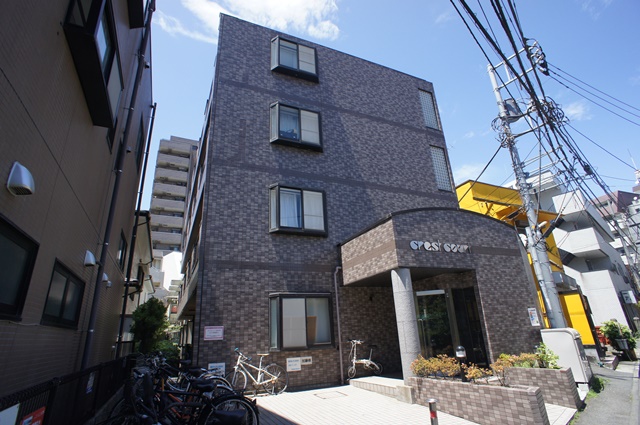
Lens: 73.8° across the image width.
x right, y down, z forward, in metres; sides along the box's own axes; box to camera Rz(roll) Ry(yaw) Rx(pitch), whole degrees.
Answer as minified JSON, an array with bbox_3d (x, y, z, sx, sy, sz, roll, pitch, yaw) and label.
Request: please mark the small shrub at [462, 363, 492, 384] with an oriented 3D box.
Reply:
[{"bbox_3d":[2.772,2.834,7.500,0.440,0.360,0.400,7,-24,-23],"label":"small shrub"}]

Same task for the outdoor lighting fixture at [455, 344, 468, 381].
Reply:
[{"bbox_3d":[2.557,2.747,7.700,0.160,0.650,0.160,7,-24,-23],"label":"outdoor lighting fixture"}]

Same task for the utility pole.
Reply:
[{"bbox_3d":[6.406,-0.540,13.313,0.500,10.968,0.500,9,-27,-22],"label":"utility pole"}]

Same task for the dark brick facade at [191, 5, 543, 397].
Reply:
[{"bbox_3d":[1.601,-1.265,12.399,9.452,11.793,3.741,7,-24,-23],"label":"dark brick facade"}]

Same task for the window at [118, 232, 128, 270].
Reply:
[{"bbox_3d":[-5.080,1.015,10.987,0.120,0.713,1.749,5,-23,-19],"label":"window"}]

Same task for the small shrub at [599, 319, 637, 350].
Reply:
[{"bbox_3d":[11.559,4.802,16.500,1.000,1.000,0.950,7,-24,-23],"label":"small shrub"}]

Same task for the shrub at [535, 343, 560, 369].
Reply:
[{"bbox_3d":[4.859,3.065,9.100,0.420,0.500,0.400,7,-24,-23],"label":"shrub"}]

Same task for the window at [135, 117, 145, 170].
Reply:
[{"bbox_3d":[-5.277,-1.980,12.535,0.120,1.342,1.474,5,-23,-19],"label":"window"}]

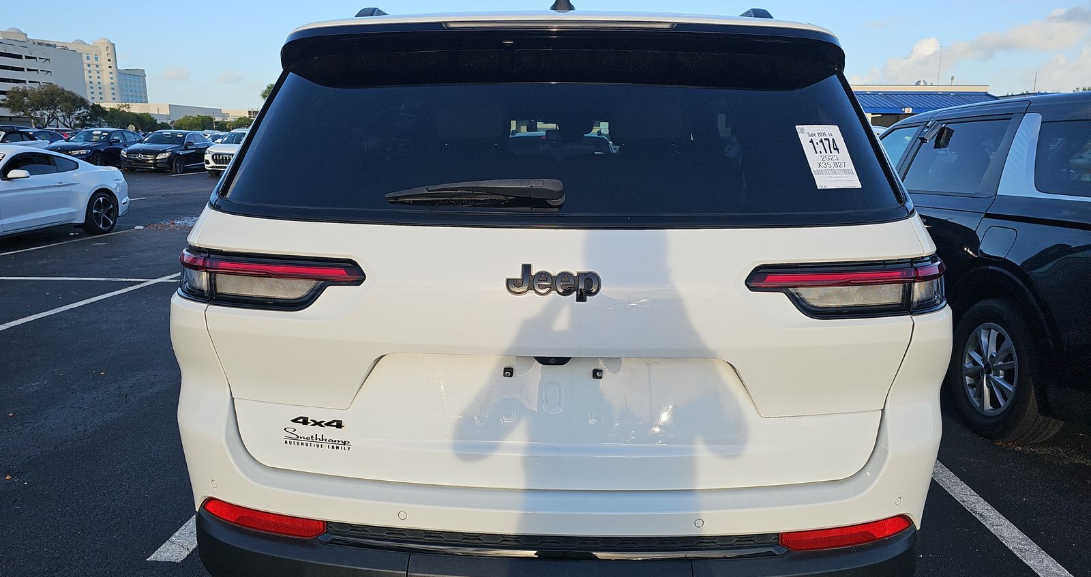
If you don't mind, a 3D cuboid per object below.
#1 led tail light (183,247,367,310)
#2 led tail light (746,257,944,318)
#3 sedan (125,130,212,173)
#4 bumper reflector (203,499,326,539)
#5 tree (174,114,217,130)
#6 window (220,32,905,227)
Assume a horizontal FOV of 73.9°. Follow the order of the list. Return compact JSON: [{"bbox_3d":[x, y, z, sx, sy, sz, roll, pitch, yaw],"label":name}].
[{"bbox_3d":[-0.595,-0.036,1.557,0.505,0.119,0.182,3,12,12],"label":"led tail light"},{"bbox_3d":[0.636,-0.018,1.515,0.505,0.119,0.182,-1,12,-8],"label":"led tail light"},{"bbox_3d":[-13.412,-4.916,26.069,1.830,1.440,4.690,1,12,1],"label":"sedan"},{"bbox_3d":[-0.606,0.465,1.501,0.313,0.052,0.081,4,13,17],"label":"bumper reflector"},{"bbox_3d":[-55.521,-25.607,115.434,6.700,4.180,6.300,-5,13,-25],"label":"tree"},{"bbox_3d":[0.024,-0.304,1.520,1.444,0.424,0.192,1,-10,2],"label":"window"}]

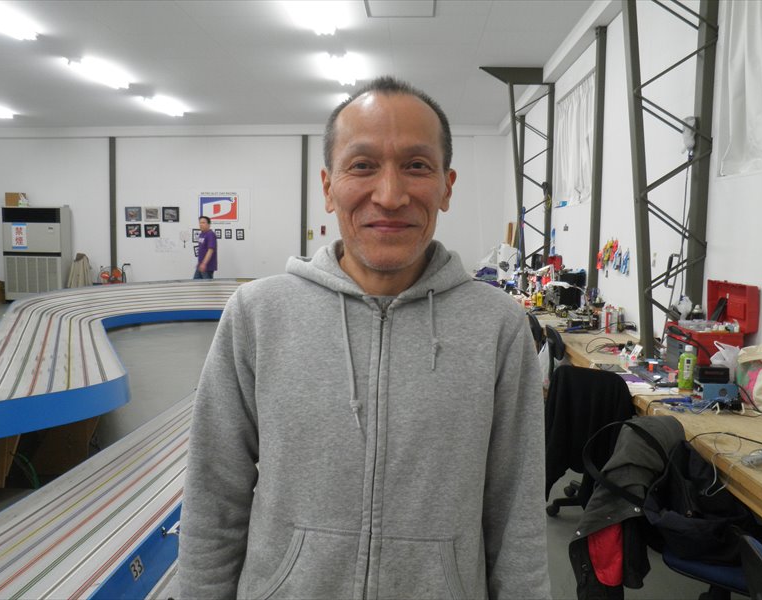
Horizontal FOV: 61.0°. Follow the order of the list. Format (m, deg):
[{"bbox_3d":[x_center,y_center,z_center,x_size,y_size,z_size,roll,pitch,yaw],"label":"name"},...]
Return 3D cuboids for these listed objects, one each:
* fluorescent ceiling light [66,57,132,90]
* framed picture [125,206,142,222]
[{"bbox_3d":[-3.394,-2.742,7.866,0.240,0.100,1.250,1,6,3],"label":"fluorescent ceiling light"},{"bbox_3d":[-5.053,-1.745,13.212,0.334,0.287,0.025,1,6,3],"label":"framed picture"}]

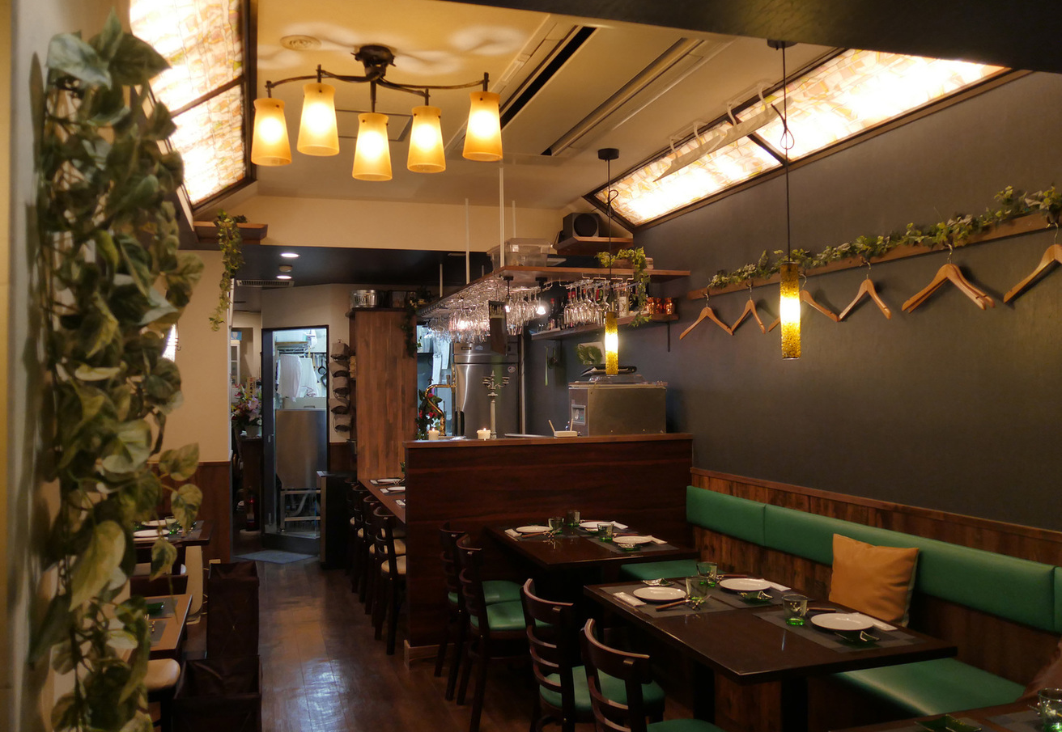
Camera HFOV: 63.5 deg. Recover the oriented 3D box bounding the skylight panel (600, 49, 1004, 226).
[{"bbox_3d":[1.052,-1.071,4.164,0.395,0.050,3.308,34,-11,-14],"label":"skylight panel"}]

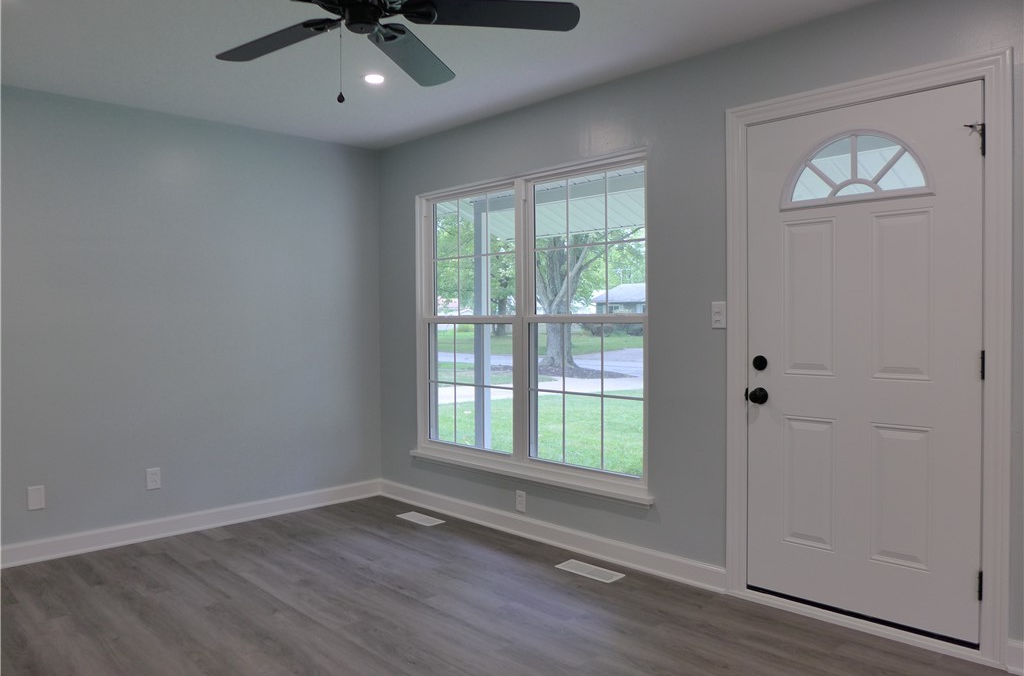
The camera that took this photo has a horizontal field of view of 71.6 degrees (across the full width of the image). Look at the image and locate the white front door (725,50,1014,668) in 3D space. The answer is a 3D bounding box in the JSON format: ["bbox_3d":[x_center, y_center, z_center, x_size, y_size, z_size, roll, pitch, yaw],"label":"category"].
[{"bbox_3d":[1.382,0.076,2.880,1.073,2.189,0.120,1,1,44],"label":"white front door"}]

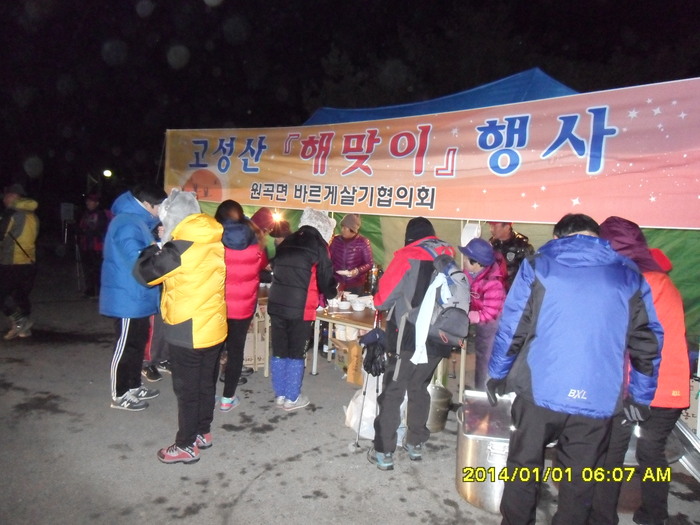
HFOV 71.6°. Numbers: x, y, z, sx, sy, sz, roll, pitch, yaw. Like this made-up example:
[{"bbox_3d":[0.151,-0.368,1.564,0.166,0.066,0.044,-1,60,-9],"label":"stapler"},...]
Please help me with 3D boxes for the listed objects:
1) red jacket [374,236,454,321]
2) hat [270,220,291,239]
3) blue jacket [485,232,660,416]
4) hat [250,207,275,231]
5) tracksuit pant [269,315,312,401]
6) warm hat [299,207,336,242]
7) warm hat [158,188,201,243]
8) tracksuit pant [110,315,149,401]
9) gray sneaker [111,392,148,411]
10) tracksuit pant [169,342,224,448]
[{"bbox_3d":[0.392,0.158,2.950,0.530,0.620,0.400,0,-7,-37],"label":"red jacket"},{"bbox_3d":[-0.738,-0.337,5.150,0.200,0.190,0.230,2,6,-6],"label":"hat"},{"bbox_3d":[0.904,0.257,1.980,0.670,0.720,0.380,1,8,15],"label":"blue jacket"},{"bbox_3d":[-0.838,-0.402,4.650,0.220,0.240,0.240,-1,7,0],"label":"hat"},{"bbox_3d":[-0.455,0.604,3.710,0.350,0.900,0.270,5,9,38],"label":"tracksuit pant"},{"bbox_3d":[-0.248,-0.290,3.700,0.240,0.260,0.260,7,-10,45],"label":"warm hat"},{"bbox_3d":[-1.005,-0.277,2.860,0.250,0.310,0.220,3,8,10],"label":"warm hat"},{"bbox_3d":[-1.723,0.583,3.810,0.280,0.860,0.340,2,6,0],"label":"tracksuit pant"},{"bbox_3d":[-1.669,1.052,3.673,0.285,0.110,0.105,2,8,-2],"label":"gray sneaker"},{"bbox_3d":[-0.939,0.667,2.970,0.290,0.900,0.360,3,8,25],"label":"tracksuit pant"}]

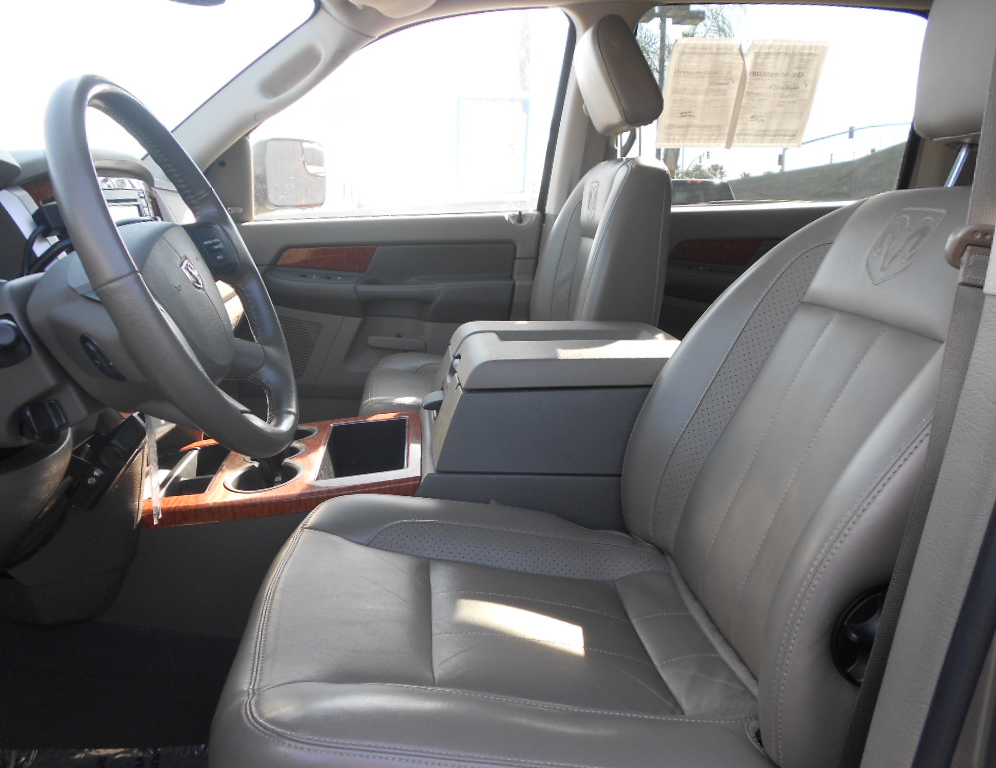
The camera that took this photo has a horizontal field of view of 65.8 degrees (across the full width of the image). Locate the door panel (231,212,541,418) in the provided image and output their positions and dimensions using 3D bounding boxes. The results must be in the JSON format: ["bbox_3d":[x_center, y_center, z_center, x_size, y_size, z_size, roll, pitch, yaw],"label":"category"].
[{"bbox_3d":[-0.311,-0.187,2.096,0.850,0.535,0.160,0,17,-5],"label":"door panel"}]

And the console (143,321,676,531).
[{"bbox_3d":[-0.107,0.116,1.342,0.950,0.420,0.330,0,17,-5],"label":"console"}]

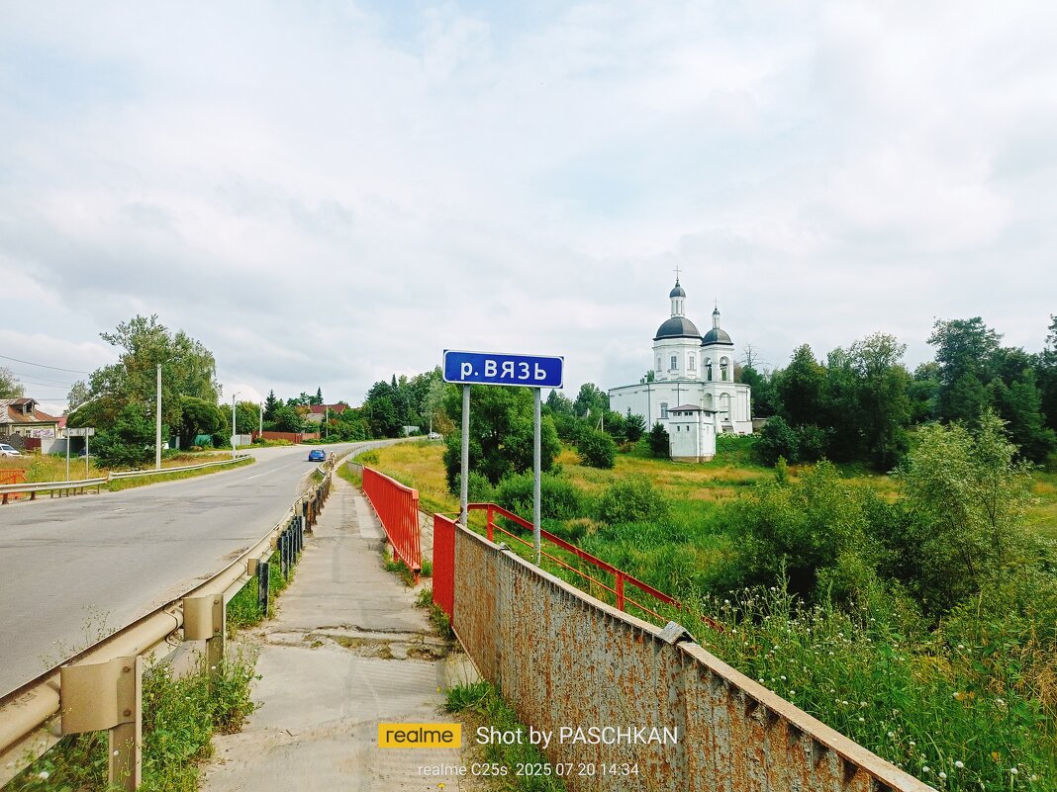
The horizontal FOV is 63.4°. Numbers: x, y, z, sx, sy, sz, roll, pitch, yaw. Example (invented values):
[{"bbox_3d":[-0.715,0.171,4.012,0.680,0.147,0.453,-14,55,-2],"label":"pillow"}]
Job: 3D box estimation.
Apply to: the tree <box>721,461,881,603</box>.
[{"bbox_3d":[7.180,3.650,22.500,4.220,3.850,4.010,0,-3,0],"label":"tree"}]

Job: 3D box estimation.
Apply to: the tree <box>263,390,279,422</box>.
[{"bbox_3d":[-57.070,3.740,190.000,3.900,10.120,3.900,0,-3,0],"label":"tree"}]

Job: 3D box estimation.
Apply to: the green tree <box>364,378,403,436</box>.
[{"bbox_3d":[-30.391,2.782,178.000,7.994,11.913,7.994,0,-3,0],"label":"green tree"}]

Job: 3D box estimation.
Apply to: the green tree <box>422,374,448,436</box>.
[{"bbox_3d":[-19.909,2.001,182.000,5.313,13.007,5.845,0,-3,0],"label":"green tree"}]

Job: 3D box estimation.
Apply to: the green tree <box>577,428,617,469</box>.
[{"bbox_3d":[7.930,6.130,100.000,4.630,4.860,4.490,0,-3,0],"label":"green tree"}]

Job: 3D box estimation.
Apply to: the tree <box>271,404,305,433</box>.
[{"bbox_3d":[-45.755,4.623,163.000,6.223,6.102,6.223,0,-3,0],"label":"tree"}]

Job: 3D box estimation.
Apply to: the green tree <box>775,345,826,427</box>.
[{"bbox_3d":[35.905,-0.392,113.000,6.598,12.562,6.598,0,-3,0],"label":"green tree"}]

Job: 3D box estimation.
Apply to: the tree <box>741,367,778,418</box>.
[{"bbox_3d":[39.830,0.170,148.000,6.170,10.620,6.170,0,-3,0],"label":"tree"}]

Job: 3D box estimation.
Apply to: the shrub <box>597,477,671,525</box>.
[{"bbox_3d":[4.641,4.619,38.000,3.157,2.155,2.999,0,-3,0],"label":"shrub"}]

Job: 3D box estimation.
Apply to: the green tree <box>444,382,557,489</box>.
[{"bbox_3d":[-2.160,3.270,68.000,9.450,8.740,8.970,0,-3,0],"label":"green tree"}]

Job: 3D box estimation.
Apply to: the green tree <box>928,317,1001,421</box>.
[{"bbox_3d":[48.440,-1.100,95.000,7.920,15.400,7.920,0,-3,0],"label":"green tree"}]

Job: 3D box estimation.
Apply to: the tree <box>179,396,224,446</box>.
[{"bbox_3d":[-44.000,3.590,115.000,6.120,7.190,5.940,0,-3,0],"label":"tree"}]

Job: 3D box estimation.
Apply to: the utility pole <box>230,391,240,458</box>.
[{"bbox_3d":[-33.630,3.400,98.000,0.900,7.710,0.450,0,-3,0],"label":"utility pole"}]

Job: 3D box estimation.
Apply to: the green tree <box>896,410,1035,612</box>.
[{"bbox_3d":[10.732,2.844,21.000,3.348,4.907,3.348,0,-3,0],"label":"green tree"}]

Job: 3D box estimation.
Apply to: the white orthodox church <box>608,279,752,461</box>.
[{"bbox_3d":[26.800,-6.794,149.474,19.000,29.000,30.000,1,-3,-16],"label":"white orthodox church"}]

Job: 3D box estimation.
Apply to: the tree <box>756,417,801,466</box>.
[{"bbox_3d":[30.690,5.470,105.000,5.350,6.080,5.080,0,-3,0],"label":"tree"}]

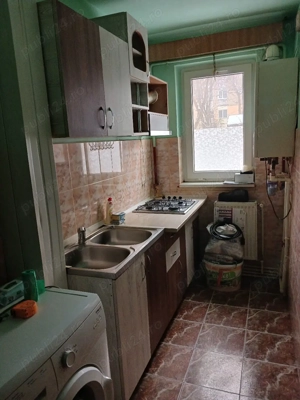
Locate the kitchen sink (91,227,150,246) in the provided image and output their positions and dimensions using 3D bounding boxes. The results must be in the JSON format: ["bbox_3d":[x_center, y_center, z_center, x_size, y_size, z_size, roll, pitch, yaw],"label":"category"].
[{"bbox_3d":[-0.197,0.326,2.217,0.400,0.150,0.345,1,12,21],"label":"kitchen sink"}]

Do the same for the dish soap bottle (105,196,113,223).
[{"bbox_3d":[-0.324,0.089,2.506,0.050,0.218,0.060,1,12,21],"label":"dish soap bottle"}]

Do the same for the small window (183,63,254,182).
[{"bbox_3d":[0.730,-0.793,3.317,0.745,1.213,0.100,1,12,21],"label":"small window"}]

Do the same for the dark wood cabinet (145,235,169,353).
[{"bbox_3d":[-0.181,0.652,2.302,0.512,0.760,0.399,1,12,21],"label":"dark wood cabinet"}]

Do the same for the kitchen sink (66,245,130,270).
[{"bbox_3d":[-0.333,0.403,1.860,0.400,0.150,0.345,1,12,21],"label":"kitchen sink"}]

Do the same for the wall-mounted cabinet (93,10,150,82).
[{"bbox_3d":[-0.227,-1.133,2.420,0.310,0.413,0.395,1,12,21],"label":"wall-mounted cabinet"}]

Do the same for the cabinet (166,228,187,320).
[{"bbox_3d":[-0.003,0.556,2.769,0.512,0.760,0.619,1,12,21],"label":"cabinet"}]

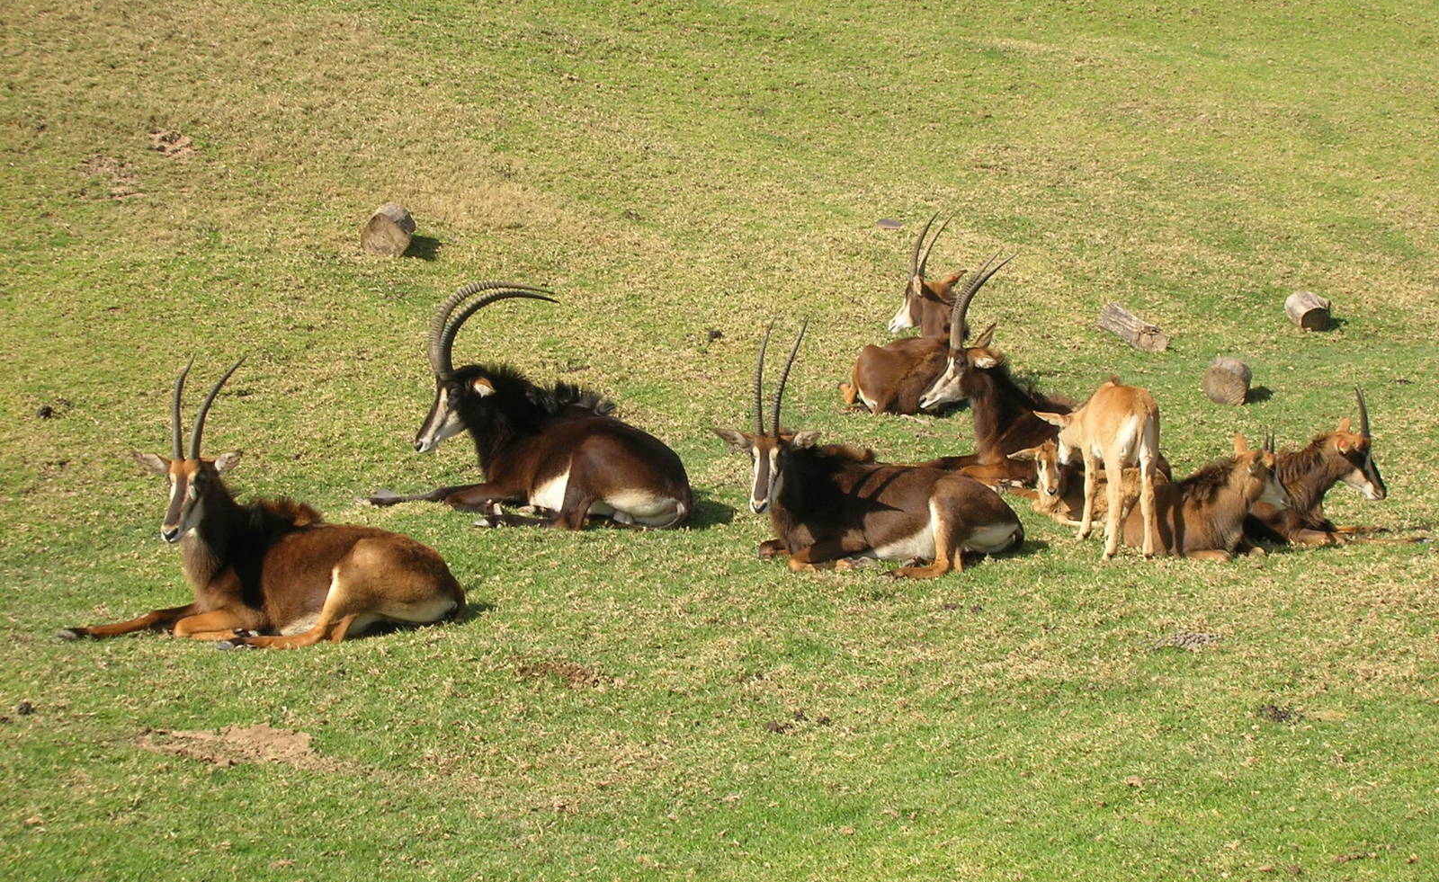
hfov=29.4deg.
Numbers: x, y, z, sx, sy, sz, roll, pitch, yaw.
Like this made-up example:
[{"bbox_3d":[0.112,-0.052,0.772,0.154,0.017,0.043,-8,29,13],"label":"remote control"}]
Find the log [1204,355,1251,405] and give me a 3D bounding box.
[{"bbox_3d":[3.463,-0.410,18.700,0.310,0.300,0.370,1,11,6],"label":"log"}]

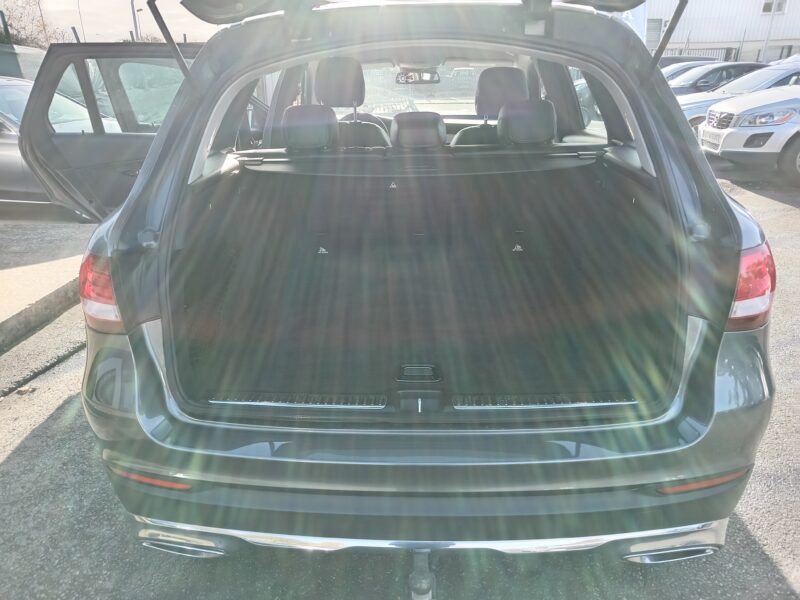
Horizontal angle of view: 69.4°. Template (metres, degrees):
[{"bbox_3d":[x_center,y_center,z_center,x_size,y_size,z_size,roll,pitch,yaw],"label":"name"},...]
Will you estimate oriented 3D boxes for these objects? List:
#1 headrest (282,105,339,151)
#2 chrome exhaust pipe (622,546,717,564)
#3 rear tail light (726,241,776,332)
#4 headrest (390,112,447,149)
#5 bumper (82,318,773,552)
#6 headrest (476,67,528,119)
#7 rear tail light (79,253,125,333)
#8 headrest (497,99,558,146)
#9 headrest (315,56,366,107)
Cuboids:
[{"bbox_3d":[-0.316,-0.621,2.074,0.200,0.160,0.110,0,23,2],"label":"headrest"},{"bbox_3d":[0.673,0.622,1.474,0.235,0.065,0.110,0,23,2],"label":"chrome exhaust pipe"},{"bbox_3d":[0.854,-0.038,1.385,0.180,0.215,0.280,0,23,2],"label":"rear tail light"},{"bbox_3d":[0.069,-0.604,2.066,0.200,0.135,0.100,0,23,2],"label":"headrest"},{"bbox_3d":[0.057,0.337,1.480,1.800,0.540,0.420,0,23,2],"label":"bumper"},{"bbox_3d":[0.491,-0.976,2.708,0.245,0.225,0.120,0,23,2],"label":"headrest"},{"bbox_3d":[-0.745,-0.032,1.448,0.180,0.215,0.280,0,23,2],"label":"rear tail light"},{"bbox_3d":[0.459,-0.611,2.027,0.205,0.165,0.110,0,23,2],"label":"headrest"},{"bbox_3d":[-0.278,-1.034,2.756,0.245,0.225,0.120,0,23,2],"label":"headrest"}]

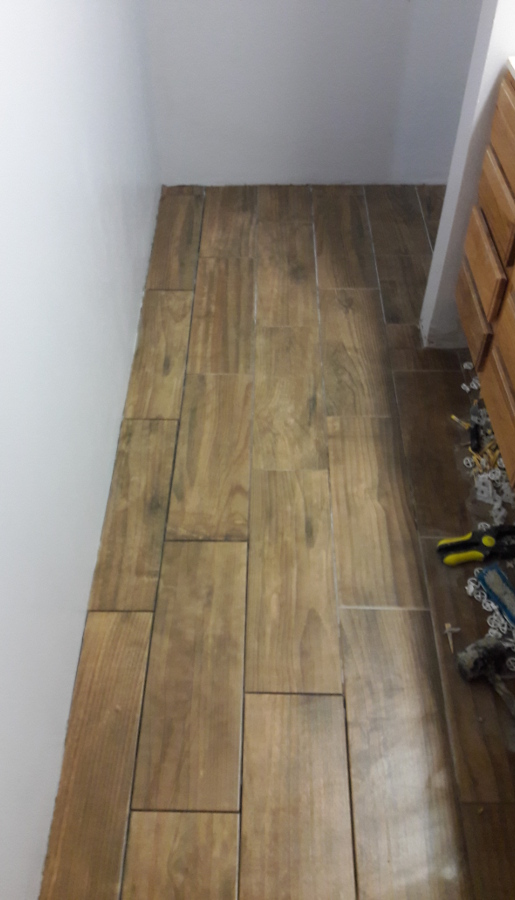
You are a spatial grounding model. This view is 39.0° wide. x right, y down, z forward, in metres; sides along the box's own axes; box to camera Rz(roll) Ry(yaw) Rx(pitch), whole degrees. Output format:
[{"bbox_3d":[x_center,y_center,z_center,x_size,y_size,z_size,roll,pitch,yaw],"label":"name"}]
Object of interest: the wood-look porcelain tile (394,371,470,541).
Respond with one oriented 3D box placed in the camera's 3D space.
[{"bbox_3d":[0.508,-0.007,1.998,0.208,0.010,0.605,1,48,1],"label":"wood-look porcelain tile"}]

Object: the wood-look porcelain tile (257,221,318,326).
[{"bbox_3d":[0.102,-0.622,2.542,0.208,0.010,0.605,1,48,1],"label":"wood-look porcelain tile"}]

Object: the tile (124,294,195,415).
[{"bbox_3d":[-0.296,-0.305,2.235,0.154,0.010,0.595,1,48,1],"label":"tile"}]

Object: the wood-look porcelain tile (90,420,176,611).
[{"bbox_3d":[-0.300,0.142,1.839,0.148,0.010,0.596,1,48,1],"label":"wood-look porcelain tile"}]

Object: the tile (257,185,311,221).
[{"bbox_3d":[0.103,-0.945,2.803,0.212,0.010,0.269,1,48,1],"label":"tile"}]

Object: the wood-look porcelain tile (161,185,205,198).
[{"bbox_3d":[-0.294,-1.012,2.861,0.165,0.010,0.074,1,48,1],"label":"wood-look porcelain tile"}]

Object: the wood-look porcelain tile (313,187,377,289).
[{"bbox_3d":[0.313,-0.785,2.661,0.207,0.010,0.658,1,48,1],"label":"wood-look porcelain tile"}]

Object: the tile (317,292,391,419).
[{"bbox_3d":[0.305,-0.317,2.272,0.206,0.010,0.605,1,48,1],"label":"tile"}]

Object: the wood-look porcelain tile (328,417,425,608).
[{"bbox_3d":[0.293,0.135,1.845,0.208,0.010,0.597,1,48,1],"label":"wood-look porcelain tile"}]

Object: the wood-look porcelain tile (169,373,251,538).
[{"bbox_3d":[-0.121,0.003,1.987,0.205,0.010,0.605,1,48,1],"label":"wood-look porcelain tile"}]

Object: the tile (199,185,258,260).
[{"bbox_3d":[-0.108,-0.856,2.724,0.203,0.010,0.493,1,48,1],"label":"tile"}]

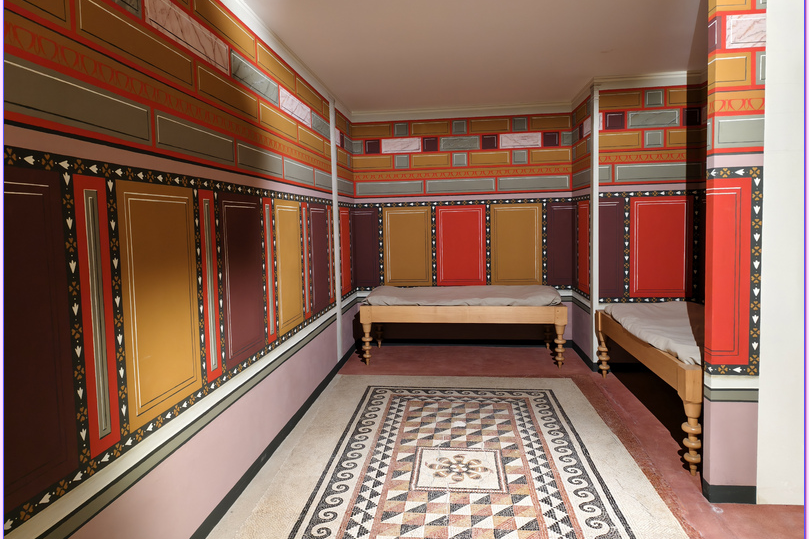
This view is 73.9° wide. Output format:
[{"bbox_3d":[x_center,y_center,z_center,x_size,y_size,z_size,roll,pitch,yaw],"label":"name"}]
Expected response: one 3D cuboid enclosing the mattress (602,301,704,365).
[{"bbox_3d":[2.078,0.424,3.841,0.826,0.128,1.948,-1,4,7],"label":"mattress"}]

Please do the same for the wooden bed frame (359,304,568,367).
[{"bbox_3d":[0.622,0.642,5.795,2.040,0.609,0.892,-1,4,7],"label":"wooden bed frame"}]

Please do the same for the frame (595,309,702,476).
[{"bbox_3d":[2.086,0.757,3.872,0.892,0.609,2.040,-1,4,7],"label":"frame"}]

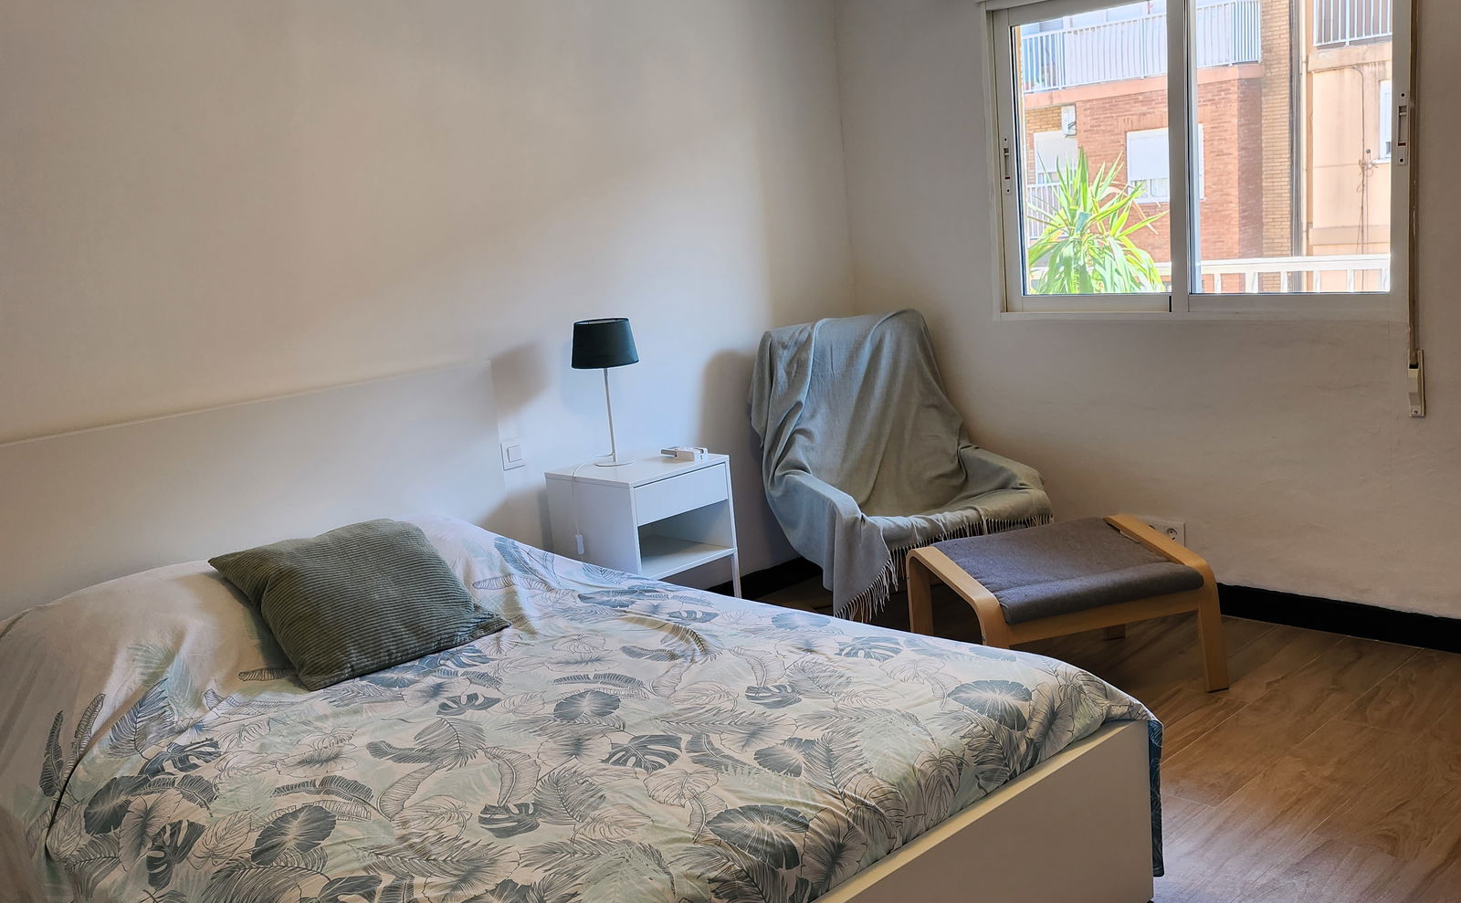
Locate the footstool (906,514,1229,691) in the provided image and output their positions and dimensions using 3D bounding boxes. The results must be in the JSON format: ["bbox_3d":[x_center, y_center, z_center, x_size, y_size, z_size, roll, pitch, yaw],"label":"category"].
[{"bbox_3d":[0.919,0.456,3.752,0.670,0.400,0.540,-8,11,-16],"label":"footstool"}]

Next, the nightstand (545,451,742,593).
[{"bbox_3d":[-0.258,0.353,4.202,0.392,0.638,0.404,6,15,45],"label":"nightstand"}]

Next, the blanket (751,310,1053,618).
[{"bbox_3d":[0.524,0.029,4.282,0.710,0.860,0.800,-8,11,-14],"label":"blanket"}]

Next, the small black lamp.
[{"bbox_3d":[-0.377,-0.180,4.145,0.205,0.445,0.205,-5,10,1],"label":"small black lamp"}]

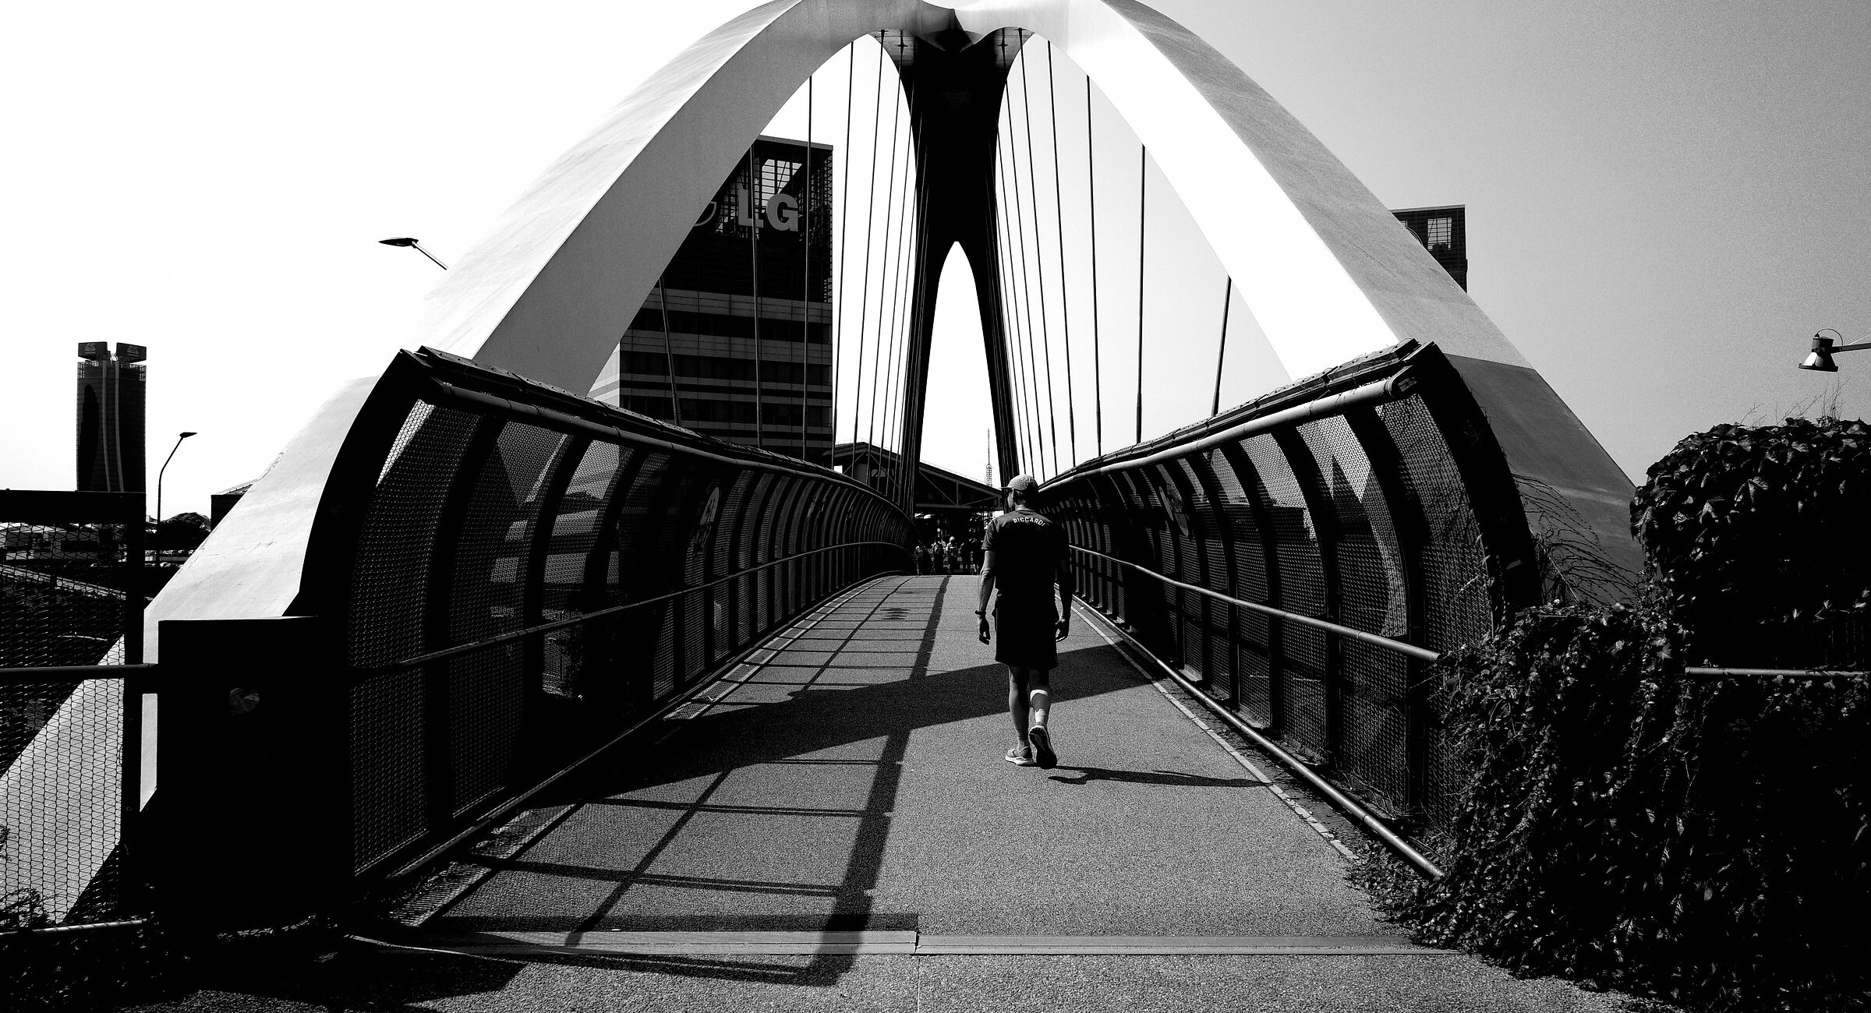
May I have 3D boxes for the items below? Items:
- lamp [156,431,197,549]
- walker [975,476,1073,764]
[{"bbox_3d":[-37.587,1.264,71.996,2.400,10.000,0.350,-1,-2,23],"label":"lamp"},{"bbox_3d":[0.549,0.689,8.883,0.590,1.764,0.500,0,-2,-3],"label":"walker"}]

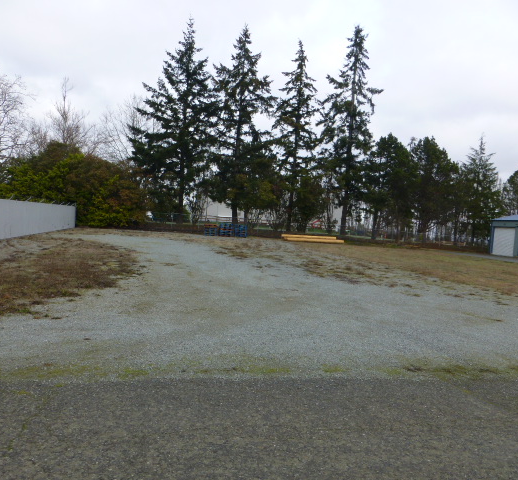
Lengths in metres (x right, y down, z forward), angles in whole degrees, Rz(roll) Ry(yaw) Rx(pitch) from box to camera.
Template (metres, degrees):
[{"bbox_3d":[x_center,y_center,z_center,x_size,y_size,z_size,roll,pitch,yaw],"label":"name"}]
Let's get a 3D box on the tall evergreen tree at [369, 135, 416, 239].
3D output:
[{"bbox_3d":[16.330,-6.400,54.690,5.550,13.090,5.380,4,3,16],"label":"tall evergreen tree"}]

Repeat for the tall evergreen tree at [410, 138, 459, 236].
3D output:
[{"bbox_3d":[21.700,-6.220,54.700,5.790,12.970,5.620,4,3,21],"label":"tall evergreen tree"}]

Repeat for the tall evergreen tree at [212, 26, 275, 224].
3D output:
[{"bbox_3d":[-1.970,-14.300,56.410,7.760,25.190,7.520,3,3,-3],"label":"tall evergreen tree"}]

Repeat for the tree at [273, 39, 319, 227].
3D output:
[{"bbox_3d":[4.770,-13.110,56.440,5.470,24.090,5.310,3,3,4],"label":"tree"}]

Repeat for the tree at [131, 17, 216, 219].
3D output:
[{"bbox_3d":[-10.740,-14.980,56.400,10.420,25.790,10.110,2,3,-11],"label":"tree"}]

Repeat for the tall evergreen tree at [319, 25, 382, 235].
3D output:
[{"bbox_3d":[11.520,-13.740,55.880,7.310,26.270,7.090,3,3,11],"label":"tall evergreen tree"}]

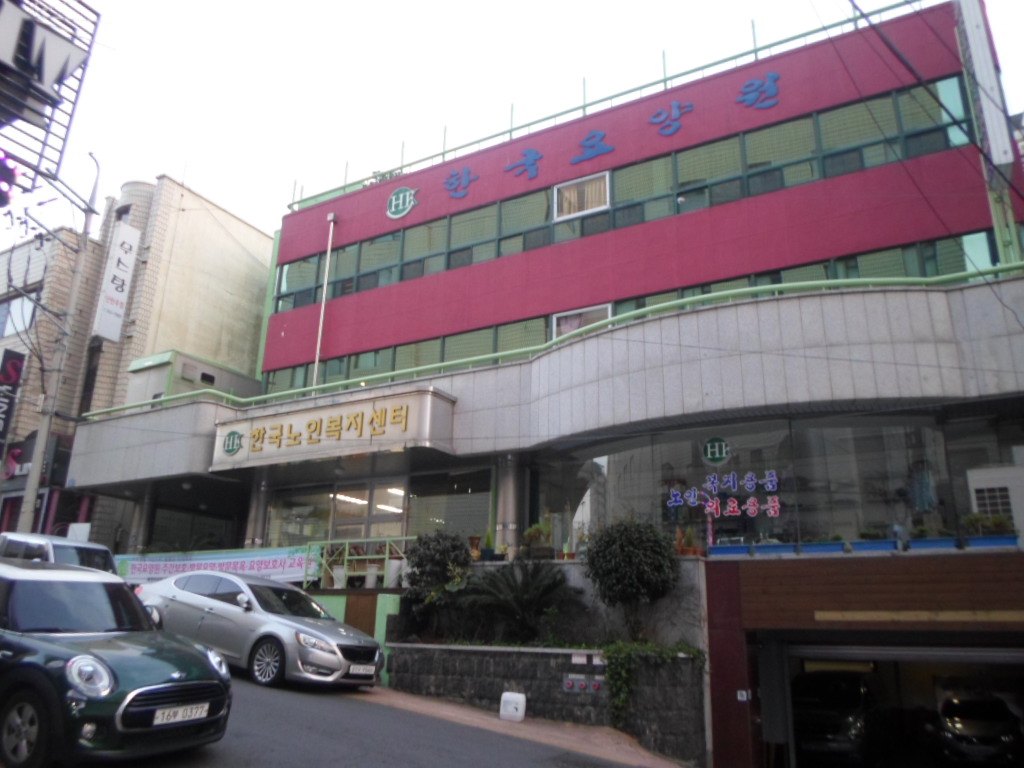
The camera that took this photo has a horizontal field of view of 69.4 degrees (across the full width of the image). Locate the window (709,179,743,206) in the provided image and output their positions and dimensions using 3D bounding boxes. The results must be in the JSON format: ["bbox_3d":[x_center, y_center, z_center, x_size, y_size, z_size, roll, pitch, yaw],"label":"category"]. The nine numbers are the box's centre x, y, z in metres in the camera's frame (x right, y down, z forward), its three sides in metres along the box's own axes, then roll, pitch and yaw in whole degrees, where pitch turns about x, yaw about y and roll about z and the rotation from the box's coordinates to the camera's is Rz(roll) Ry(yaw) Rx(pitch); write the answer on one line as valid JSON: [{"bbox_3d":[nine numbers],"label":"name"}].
[{"bbox_3d":[4.383,-3.907,15.103,0.656,0.422,0.100,-8,-20,29],"label":"window"}]

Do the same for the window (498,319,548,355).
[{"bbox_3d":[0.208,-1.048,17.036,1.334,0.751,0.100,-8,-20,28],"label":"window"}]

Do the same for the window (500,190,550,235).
[{"bbox_3d":[0.348,-4.178,18.252,1.459,1.058,0.100,-8,-19,28],"label":"window"}]

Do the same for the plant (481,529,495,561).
[{"bbox_3d":[-0.412,2.702,12.447,0.230,0.500,0.230,1,-17,0],"label":"plant"}]

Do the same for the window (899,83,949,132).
[{"bbox_3d":[7.809,-5.234,13.995,0.765,0.917,0.100,-8,-20,28],"label":"window"}]

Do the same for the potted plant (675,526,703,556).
[{"bbox_3d":[2.606,2.325,10.917,0.380,0.440,0.280,-8,-19,27],"label":"potted plant"}]

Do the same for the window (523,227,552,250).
[{"bbox_3d":[0.589,-3.351,17.187,0.666,0.422,0.100,-8,-20,29],"label":"window"}]

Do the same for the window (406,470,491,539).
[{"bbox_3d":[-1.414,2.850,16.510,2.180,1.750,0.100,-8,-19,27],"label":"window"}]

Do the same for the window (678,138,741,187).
[{"bbox_3d":[4.116,-4.624,15.496,1.312,0.843,0.100,-8,-20,29],"label":"window"}]

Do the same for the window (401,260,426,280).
[{"bbox_3d":[-2.592,-2.954,19.330,0.737,0.431,0.100,-8,-20,28],"label":"window"}]

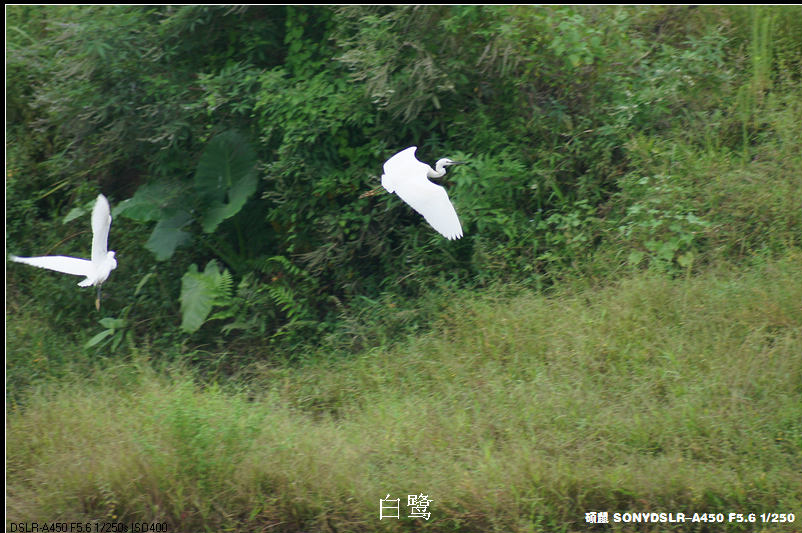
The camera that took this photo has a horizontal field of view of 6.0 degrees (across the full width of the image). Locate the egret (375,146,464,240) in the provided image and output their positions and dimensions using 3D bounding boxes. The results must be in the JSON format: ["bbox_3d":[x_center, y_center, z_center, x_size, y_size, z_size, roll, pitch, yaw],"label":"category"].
[{"bbox_3d":[0.060,-0.467,42.539,0.580,0.300,0.820,-16,40,-6],"label":"egret"}]

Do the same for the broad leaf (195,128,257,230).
[{"bbox_3d":[-1.054,-0.513,46.500,0.370,0.600,0.130,6,6,1],"label":"broad leaf"}]

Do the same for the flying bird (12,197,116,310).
[{"bbox_3d":[-1.655,-0.065,41.503,0.800,0.500,0.450,-33,-5,40],"label":"flying bird"}]

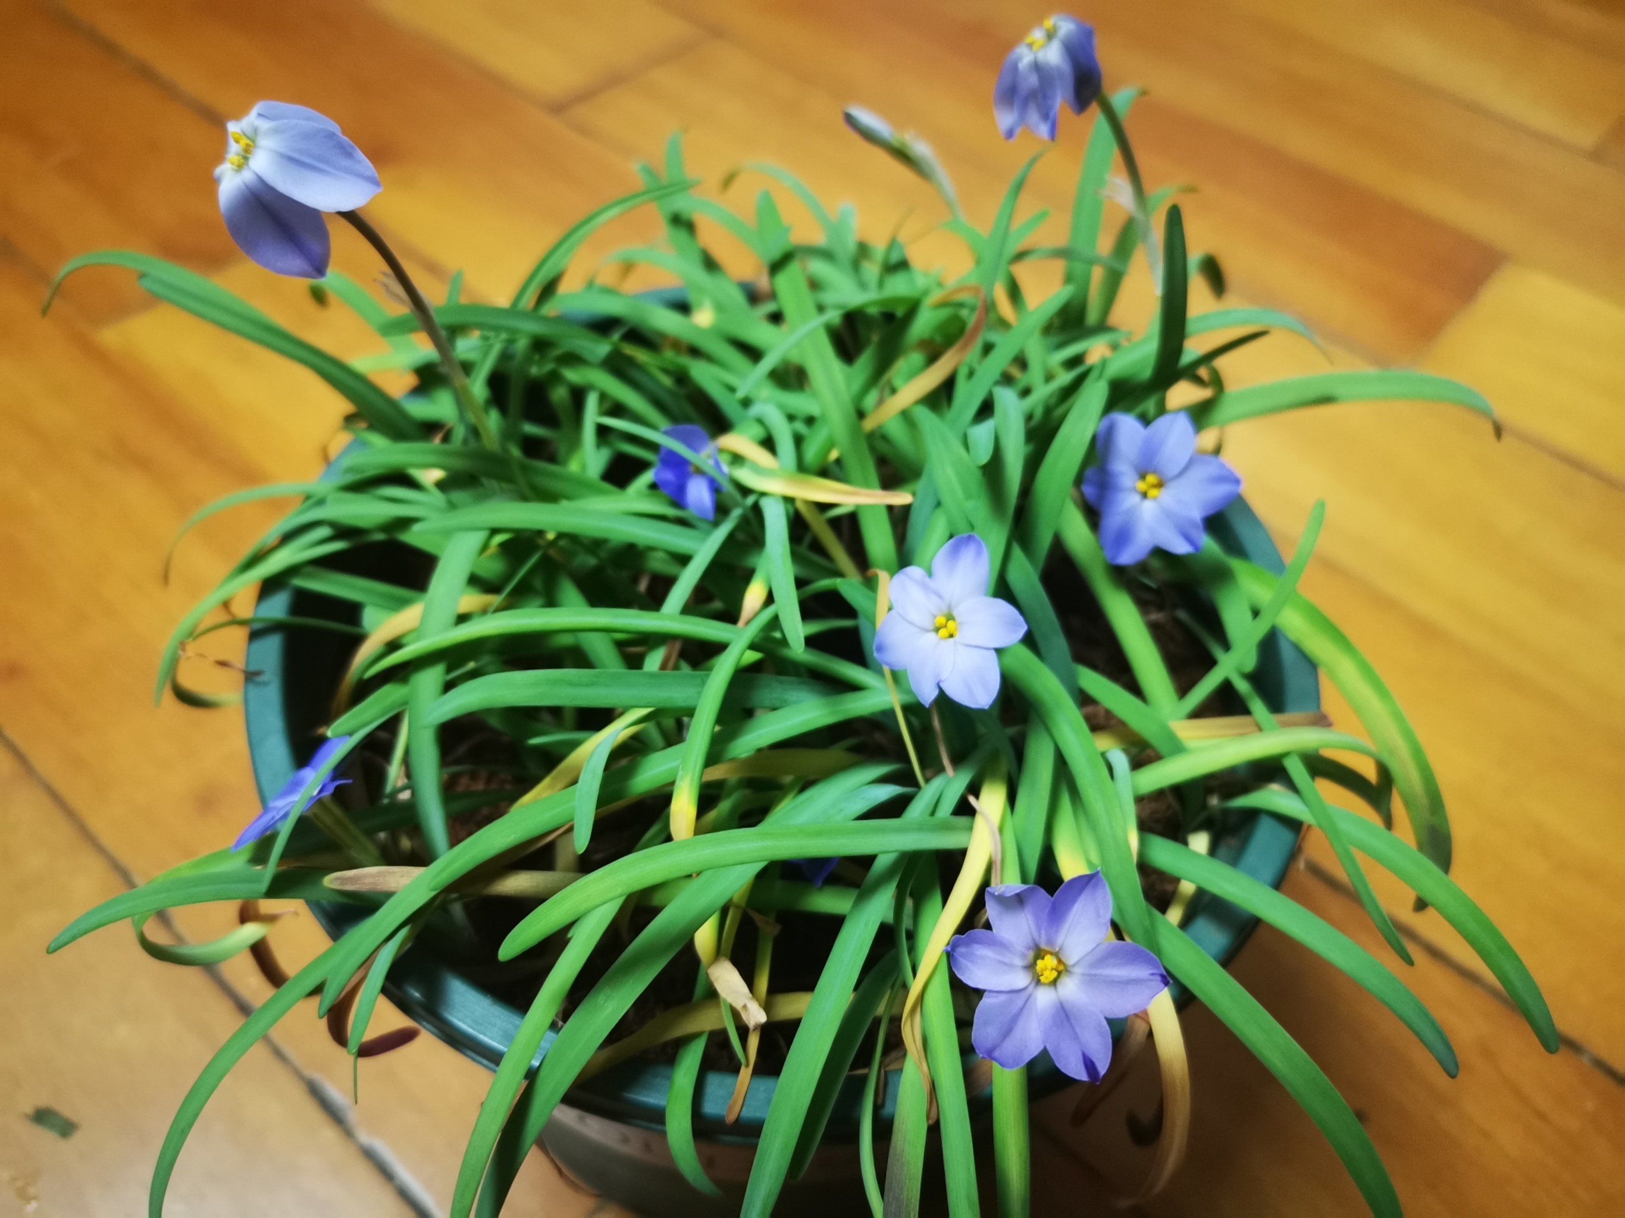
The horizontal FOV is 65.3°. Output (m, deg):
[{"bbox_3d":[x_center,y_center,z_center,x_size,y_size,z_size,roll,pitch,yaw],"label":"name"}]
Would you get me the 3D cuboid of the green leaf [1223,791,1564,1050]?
[{"bbox_3d":[0.106,0.052,0.221,0.074,0.020,0.006,38,55,2],"label":"green leaf"}]

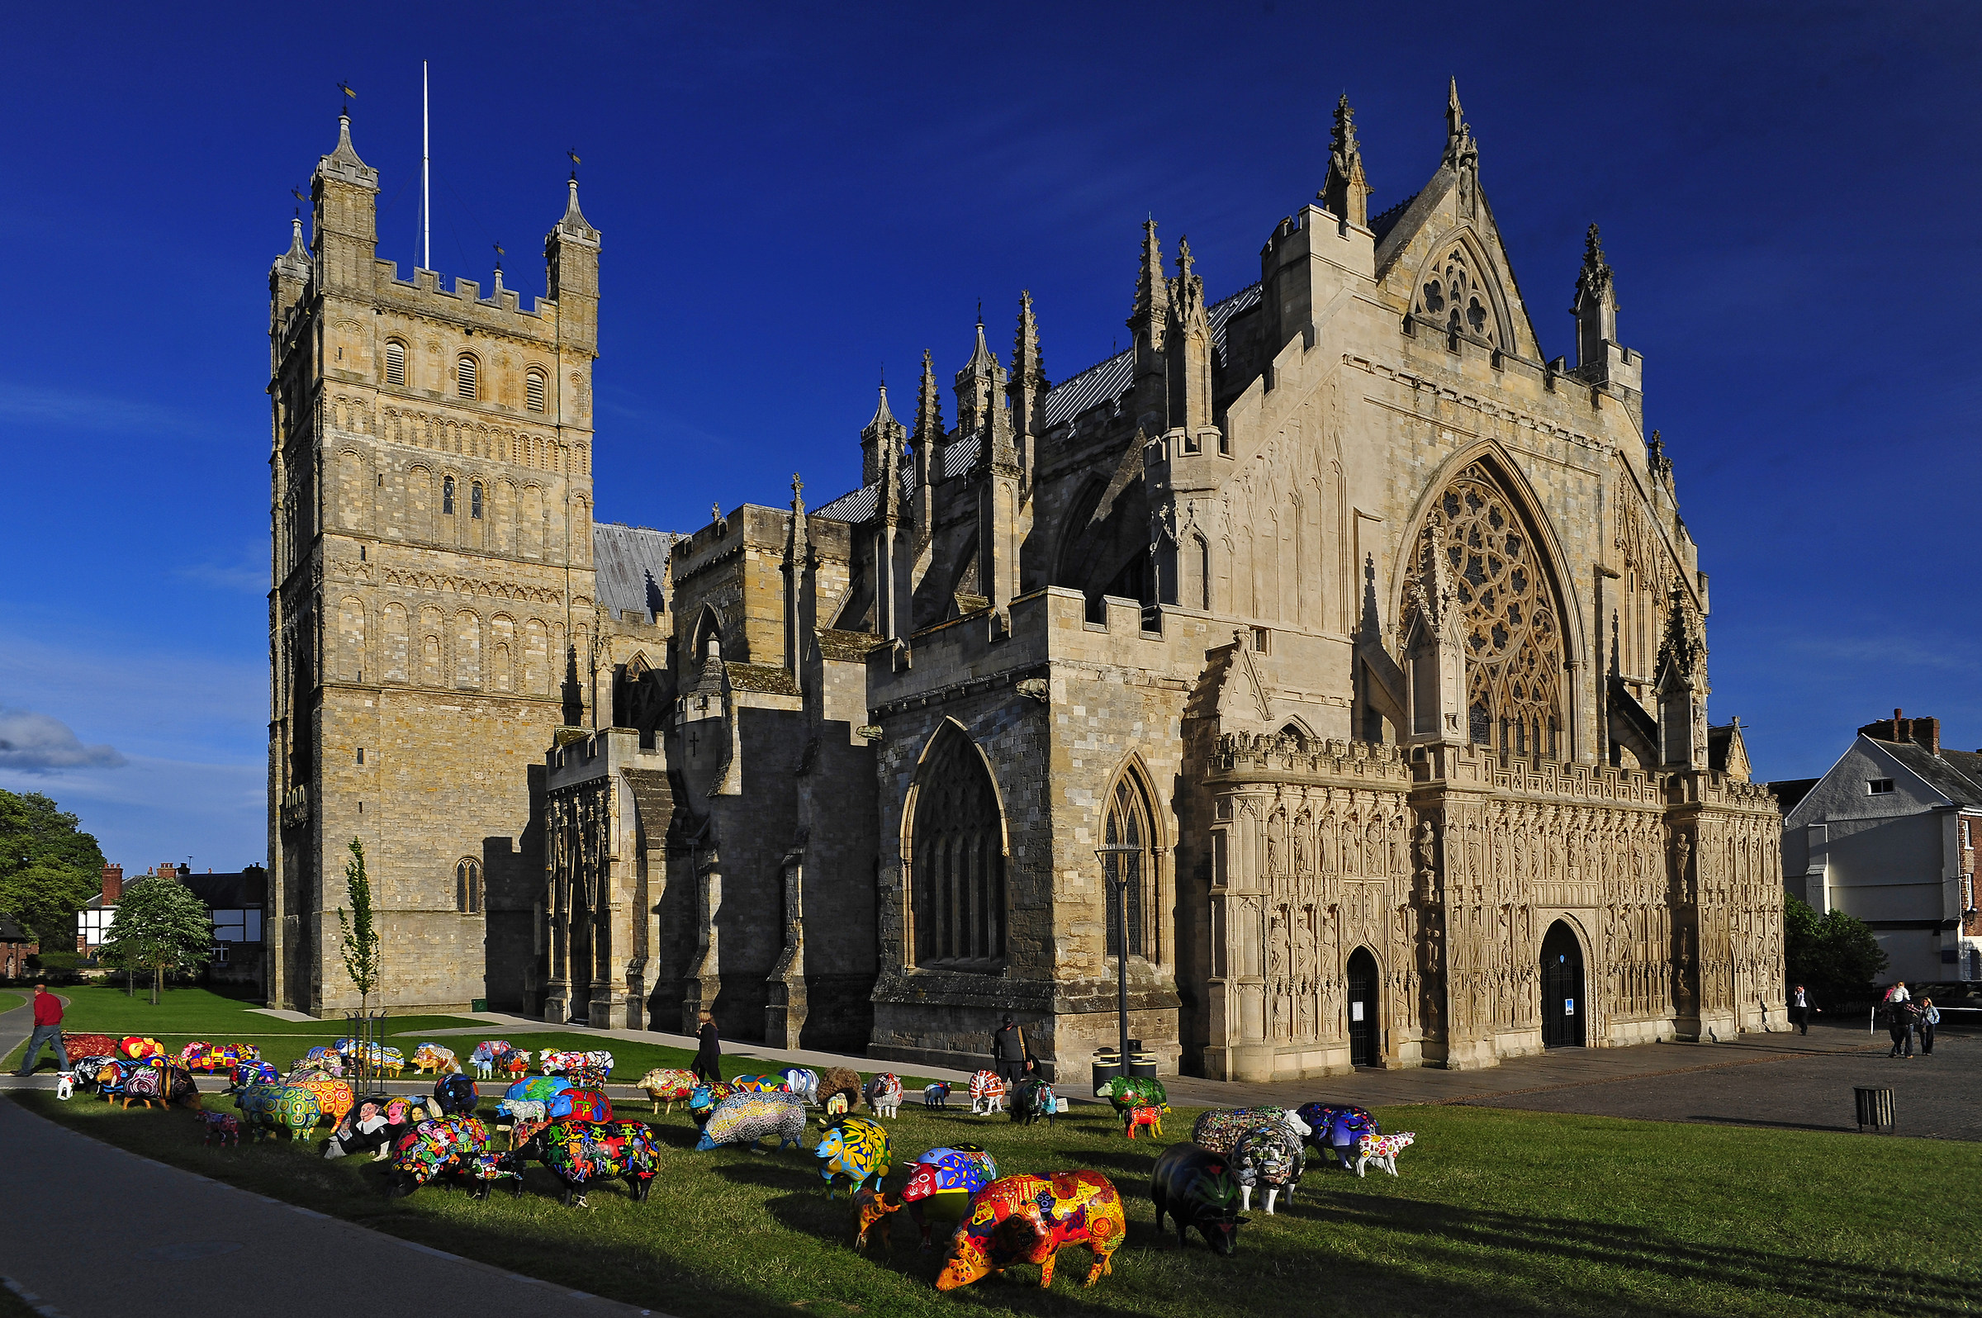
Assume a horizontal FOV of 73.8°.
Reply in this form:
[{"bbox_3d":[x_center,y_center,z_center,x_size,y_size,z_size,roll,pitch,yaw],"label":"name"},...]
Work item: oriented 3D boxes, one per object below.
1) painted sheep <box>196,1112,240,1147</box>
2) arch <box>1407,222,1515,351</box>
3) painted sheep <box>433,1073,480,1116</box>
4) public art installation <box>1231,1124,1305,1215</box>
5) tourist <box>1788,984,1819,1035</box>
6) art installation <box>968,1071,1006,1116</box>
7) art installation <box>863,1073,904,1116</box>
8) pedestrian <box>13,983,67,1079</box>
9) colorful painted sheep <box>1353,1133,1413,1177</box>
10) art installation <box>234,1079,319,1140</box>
[{"bbox_3d":[-9.131,5.552,15.600,0.500,0.410,0.180,2,-7,-17],"label":"painted sheep"},{"bbox_3d":[15.650,-12.297,43.600,5.400,4.200,0.700,6,-11,-33],"label":"arch"},{"bbox_3d":[-8.430,6.891,20.800,0.580,0.750,1.100,3,-10,-20],"label":"painted sheep"},{"bbox_3d":[2.436,4.462,11.600,0.500,0.740,1.100,-5,-12,19],"label":"public art installation"},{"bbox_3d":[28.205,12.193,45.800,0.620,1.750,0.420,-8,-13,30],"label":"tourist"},{"bbox_3d":[-0.036,6.678,20.300,0.460,0.630,0.920,-4,-8,30],"label":"art installation"},{"bbox_3d":[-1.818,7.362,22.300,0.550,0.780,1.100,2,-9,-13],"label":"art installation"},{"bbox_3d":[-18.207,7.136,25.300,0.800,1.740,0.520,-1,-9,7],"label":"pedestrian"},{"bbox_3d":[4.068,5.104,13.600,0.650,0.480,0.230,0,-12,-6],"label":"colorful painted sheep"},{"bbox_3d":[-8.652,5.498,16.000,1.040,0.680,0.460,1,-7,-8],"label":"art installation"}]

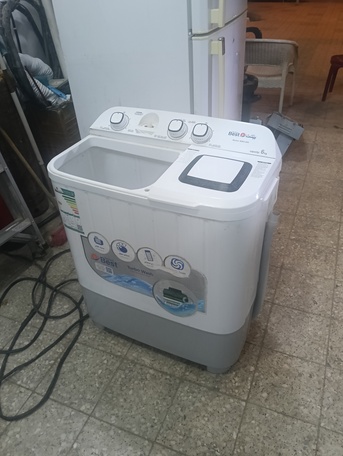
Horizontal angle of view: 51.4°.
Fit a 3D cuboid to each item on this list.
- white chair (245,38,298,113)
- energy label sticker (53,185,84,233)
[{"bbox_3d":[1.069,-1.710,3.941,0.550,0.720,0.530,15,39,26],"label":"white chair"},{"bbox_3d":[-0.362,-0.062,1.265,0.103,0.175,0.012,20,41,31],"label":"energy label sticker"}]

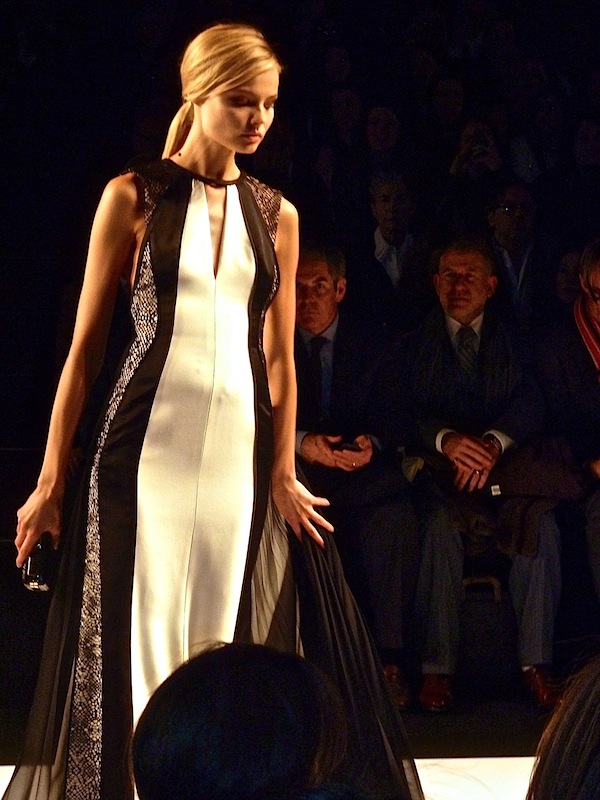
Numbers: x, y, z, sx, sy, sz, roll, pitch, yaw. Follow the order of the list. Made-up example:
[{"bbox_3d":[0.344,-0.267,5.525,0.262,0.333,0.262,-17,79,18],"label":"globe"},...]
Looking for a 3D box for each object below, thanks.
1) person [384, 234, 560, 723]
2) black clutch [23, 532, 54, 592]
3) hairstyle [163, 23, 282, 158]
[{"bbox_3d":[0.500,0.176,6.398,0.540,1.270,0.800,0,8,-3],"label":"person"},{"bbox_3d":[-0.494,0.306,4.200,0.055,0.110,0.130,-1,7,-8],"label":"black clutch"},{"bbox_3d":[-0.148,-0.590,4.230,0.245,0.250,0.175,8,11,44],"label":"hairstyle"}]

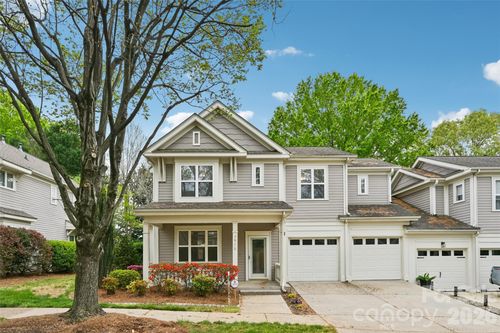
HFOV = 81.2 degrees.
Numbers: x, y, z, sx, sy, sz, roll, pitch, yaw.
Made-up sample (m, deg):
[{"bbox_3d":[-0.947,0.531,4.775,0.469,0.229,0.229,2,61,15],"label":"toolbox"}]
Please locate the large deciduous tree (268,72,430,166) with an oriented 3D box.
[{"bbox_3d":[10.100,-1.200,29.600,16.500,16.800,15.500,0,-6,0],"label":"large deciduous tree"}]

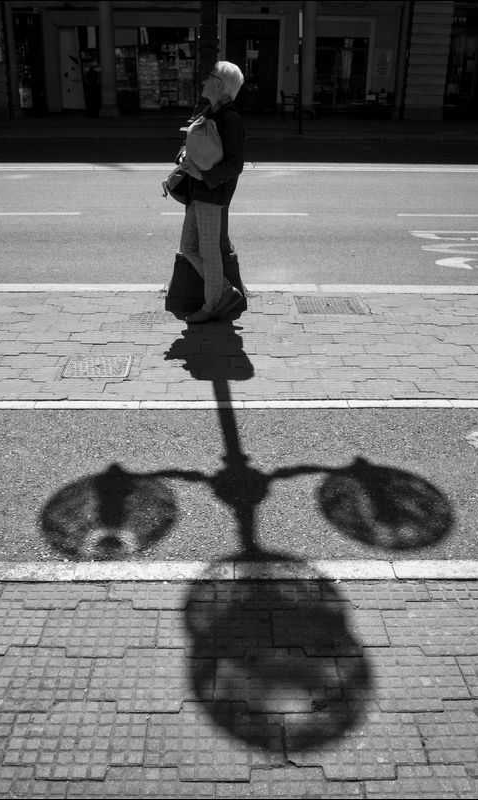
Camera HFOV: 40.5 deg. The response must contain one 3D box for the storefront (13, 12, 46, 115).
[{"bbox_3d":[-7.325,-11.811,22.827,0.949,3.168,0.400,0,27,0],"label":"storefront"}]

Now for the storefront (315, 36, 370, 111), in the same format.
[{"bbox_3d":[3.641,-11.553,22.957,1.730,2.326,0.400,0,27,0],"label":"storefront"}]

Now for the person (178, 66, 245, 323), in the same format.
[{"bbox_3d":[-0.185,-1.271,4.208,0.500,1.650,0.500,0,27,0],"label":"person"}]

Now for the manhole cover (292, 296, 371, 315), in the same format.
[{"bbox_3d":[0.708,-0.714,4.970,0.510,0.030,0.433,0,27,0],"label":"manhole cover"}]

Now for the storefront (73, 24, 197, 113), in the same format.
[{"bbox_3d":[-3.630,-11.706,22.936,4.179,2.749,0.500,0,27,0],"label":"storefront"}]

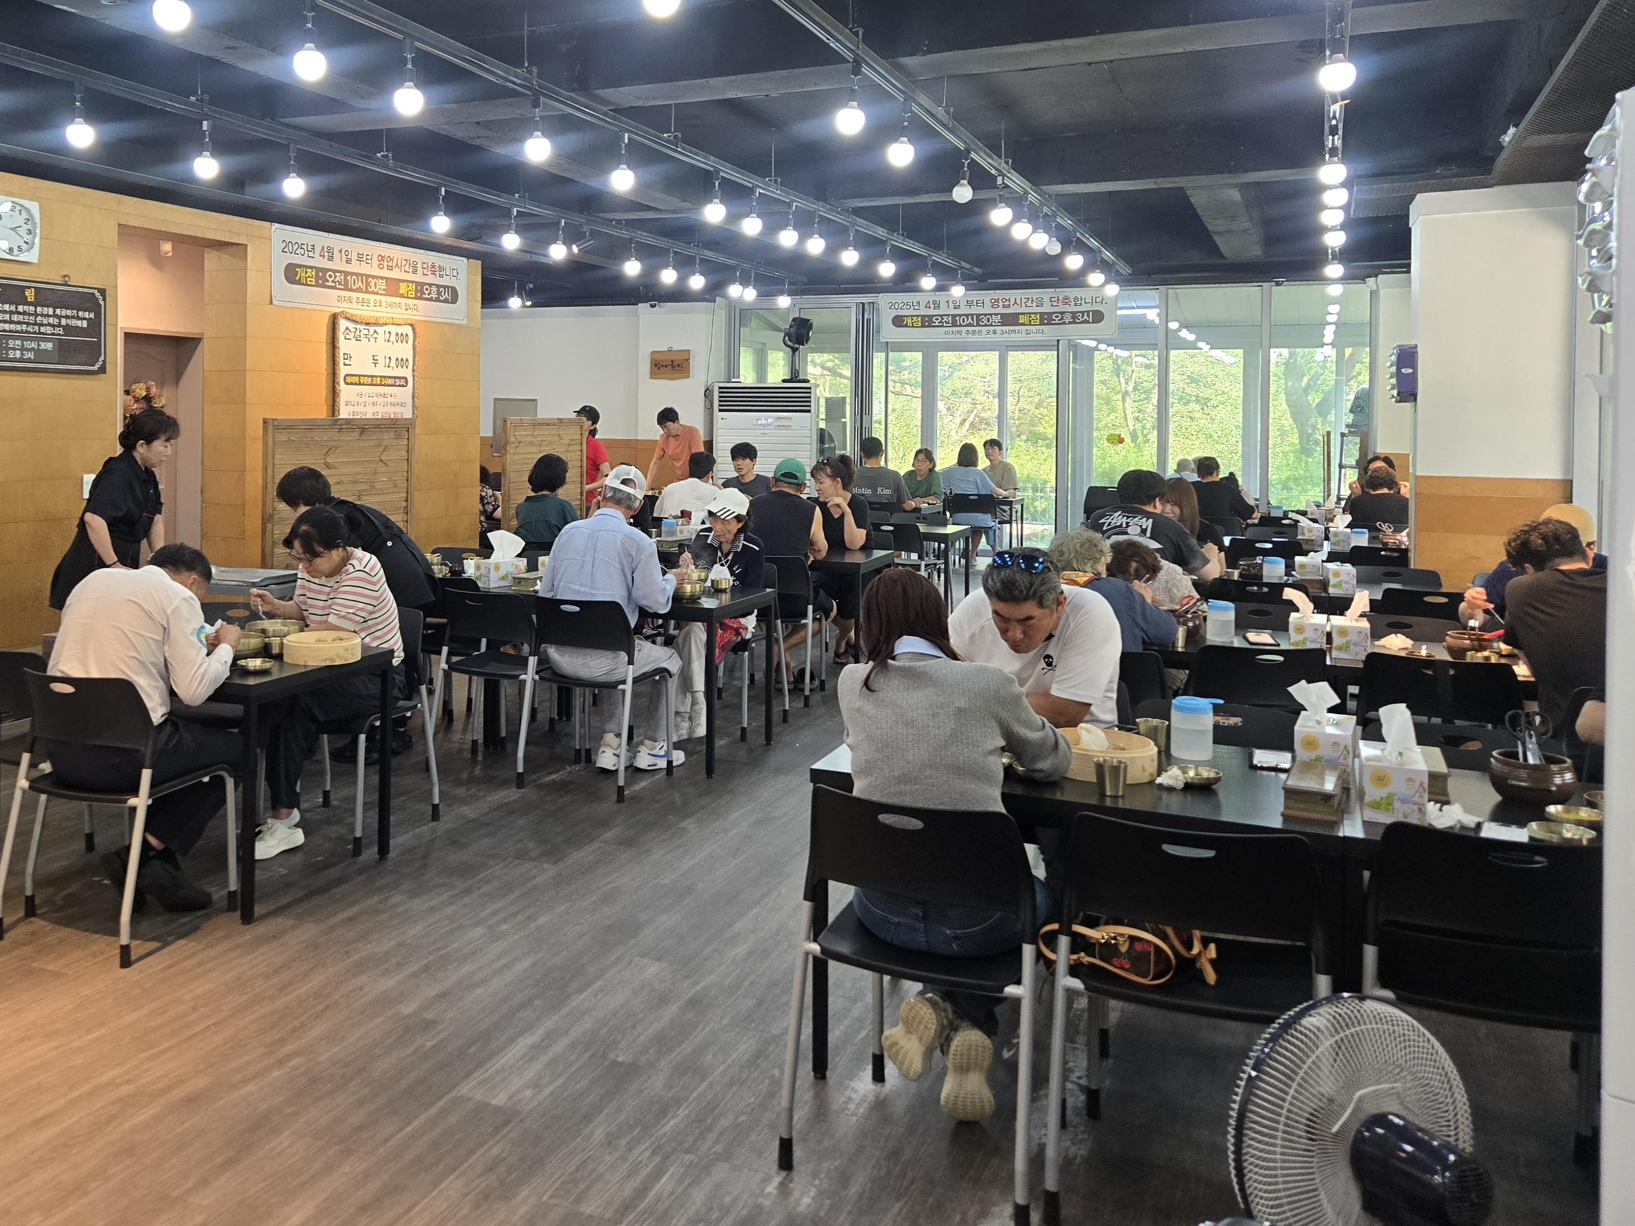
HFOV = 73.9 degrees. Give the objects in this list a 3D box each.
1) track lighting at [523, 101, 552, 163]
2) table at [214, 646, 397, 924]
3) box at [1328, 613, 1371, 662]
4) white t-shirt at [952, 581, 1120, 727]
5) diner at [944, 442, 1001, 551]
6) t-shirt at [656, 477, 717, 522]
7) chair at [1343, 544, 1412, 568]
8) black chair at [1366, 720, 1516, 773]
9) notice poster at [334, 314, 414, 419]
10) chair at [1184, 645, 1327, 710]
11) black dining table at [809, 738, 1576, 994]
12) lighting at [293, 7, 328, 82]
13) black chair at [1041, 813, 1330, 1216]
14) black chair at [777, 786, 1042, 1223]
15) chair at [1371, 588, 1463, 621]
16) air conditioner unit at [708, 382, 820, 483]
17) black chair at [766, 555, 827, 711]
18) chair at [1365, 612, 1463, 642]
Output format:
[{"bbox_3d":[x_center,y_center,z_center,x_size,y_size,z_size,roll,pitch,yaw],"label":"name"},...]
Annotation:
[{"bbox_3d":[-1.084,-1.858,4.200,0.100,0.240,0.100,1,9,0],"label":"track lighting"},{"bbox_3d":[-2.140,0.500,3.800,1.170,0.740,0.590,4,10,22],"label":"table"},{"bbox_3d":[1.966,0.094,3.995,0.123,0.120,0.190,4,8,23],"label":"box"},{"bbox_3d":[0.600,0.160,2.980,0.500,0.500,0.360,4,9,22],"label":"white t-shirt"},{"bbox_3d":[1.699,-1.160,11.600,0.500,1.320,0.700,5,10,23],"label":"diner"},{"bbox_3d":[-1.015,-0.770,8.500,0.500,0.580,0.300,3,8,20],"label":"t-shirt"},{"bbox_3d":[3.530,-0.039,6.680,0.490,0.800,0.500,4,9,25],"label":"chair"},{"bbox_3d":[1.619,0.716,2.695,0.490,0.790,0.480,4,10,22],"label":"black chair"},{"bbox_3d":[-3.400,-1.860,8.420,0.060,0.880,0.770,4,8,23],"label":"notice poster"},{"bbox_3d":[1.500,0.458,3.840,0.490,0.800,0.500,2,8,12],"label":"chair"},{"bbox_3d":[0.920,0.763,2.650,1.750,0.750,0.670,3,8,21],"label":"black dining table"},{"bbox_3d":[-1.520,-1.700,3.250,0.092,0.210,0.092,4,8,23],"label":"lighting"},{"bbox_3d":[0.785,0.800,2.258,0.500,0.810,0.470,4,8,23],"label":"black chair"},{"bbox_3d":[0.246,0.756,2.376,0.500,0.790,0.480,4,10,22],"label":"black chair"},{"bbox_3d":[2.985,0.280,5.290,0.500,0.810,0.470,4,8,23],"label":"chair"},{"bbox_3d":[-0.543,-1.415,11.400,1.060,1.950,0.500,2,7,8],"label":"air conditioner unit"},{"bbox_3d":[-0.210,0.068,5.920,0.490,0.800,0.500,3,9,20],"label":"black chair"},{"bbox_3d":[2.316,0.440,4.302,0.490,0.790,0.480,4,10,22],"label":"chair"}]

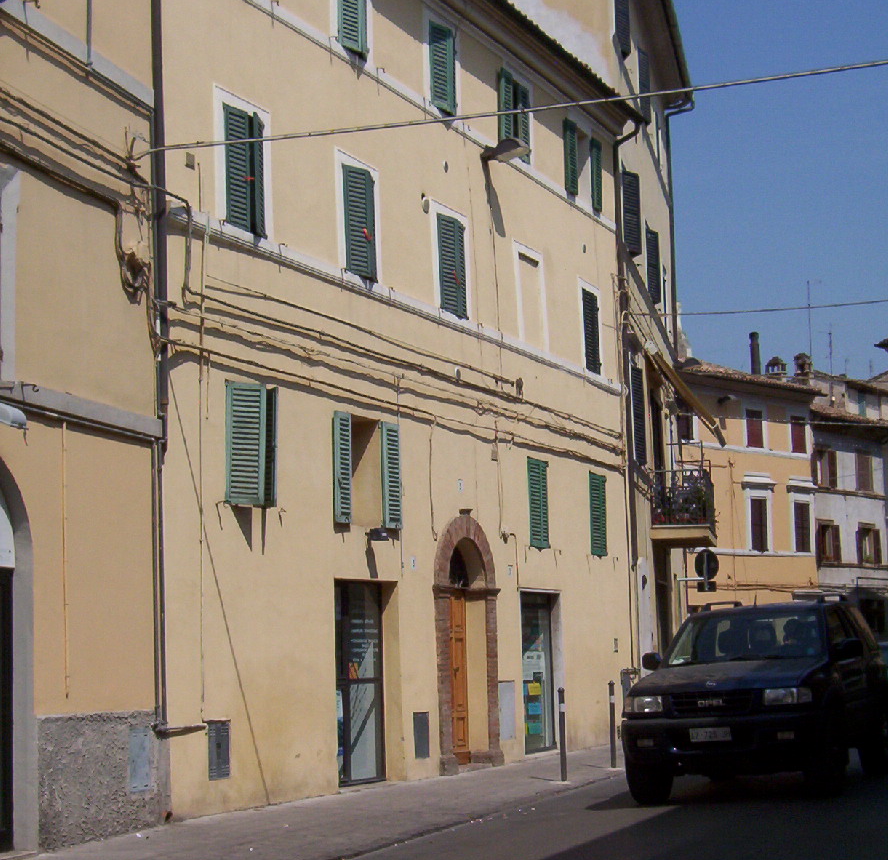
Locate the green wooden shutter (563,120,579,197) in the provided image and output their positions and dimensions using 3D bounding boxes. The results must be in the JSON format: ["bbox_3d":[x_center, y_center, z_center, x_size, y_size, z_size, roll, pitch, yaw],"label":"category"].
[{"bbox_3d":[1.851,-3.965,25.426,0.045,1.030,0.360,-5,-9,24],"label":"green wooden shutter"}]

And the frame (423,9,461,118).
[{"bbox_3d":[-0.025,-4.522,21.524,0.070,1.120,0.950,-6,-9,25],"label":"frame"}]

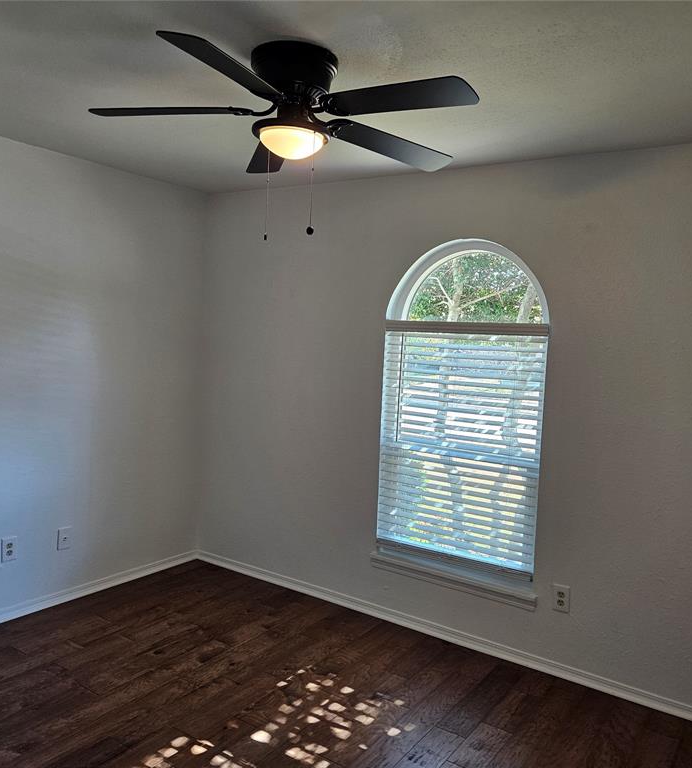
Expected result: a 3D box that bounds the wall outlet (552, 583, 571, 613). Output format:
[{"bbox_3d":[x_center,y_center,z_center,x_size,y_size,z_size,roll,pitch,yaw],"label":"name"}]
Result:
[{"bbox_3d":[1.021,1.018,3.224,0.078,0.123,0.010,6,6,34],"label":"wall outlet"}]

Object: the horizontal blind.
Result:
[{"bbox_3d":[0.577,0.301,3.520,0.888,1.230,0.060,6,6,34],"label":"horizontal blind"}]

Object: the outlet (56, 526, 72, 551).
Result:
[{"bbox_3d":[-1.552,0.856,3.761,0.010,0.120,0.078,6,6,34],"label":"outlet"}]

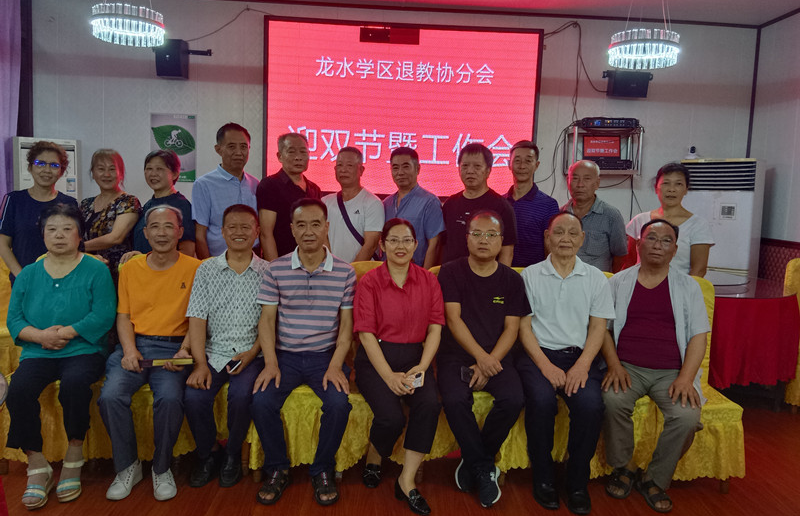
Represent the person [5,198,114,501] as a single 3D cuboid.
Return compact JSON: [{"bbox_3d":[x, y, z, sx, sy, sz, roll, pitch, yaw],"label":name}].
[{"bbox_3d":[-1.581,0.384,2.787,0.530,1.249,0.780,1,6,-11],"label":"person"}]

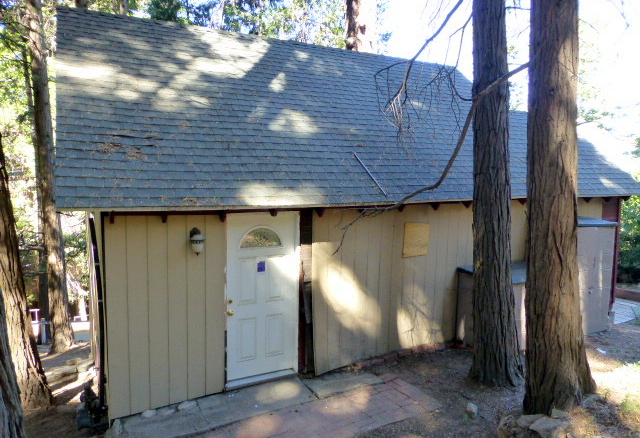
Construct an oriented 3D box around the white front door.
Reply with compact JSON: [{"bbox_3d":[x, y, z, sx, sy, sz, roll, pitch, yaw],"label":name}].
[{"bbox_3d":[-0.685,0.929,5.466,0.950,2.070,0.080,-2,7,-29],"label":"white front door"}]

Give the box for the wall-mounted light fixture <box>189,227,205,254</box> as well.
[{"bbox_3d":[-1.356,0.243,4.903,0.165,0.290,0.200,-2,7,-29],"label":"wall-mounted light fixture"}]

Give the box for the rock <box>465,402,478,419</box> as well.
[{"bbox_3d":[1.689,2.128,4.930,0.130,0.135,0.120,-2,7,-29],"label":"rock"}]

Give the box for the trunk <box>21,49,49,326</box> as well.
[{"bbox_3d":[-9.433,-0.841,14.711,0.360,9.240,0.360,-3,7,-33],"label":"trunk"}]

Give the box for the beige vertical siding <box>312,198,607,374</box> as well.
[{"bbox_3d":[2.819,0.830,7.346,6.500,2.300,0.130,-2,7,-29],"label":"beige vertical siding"}]

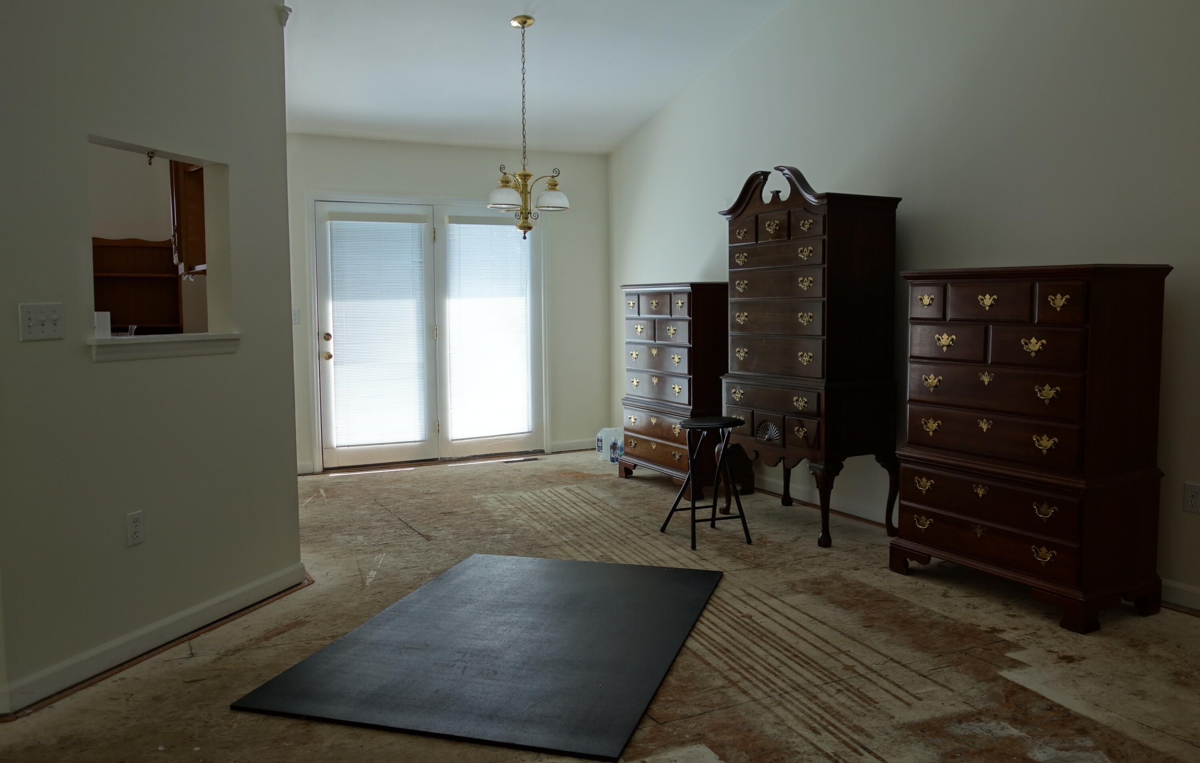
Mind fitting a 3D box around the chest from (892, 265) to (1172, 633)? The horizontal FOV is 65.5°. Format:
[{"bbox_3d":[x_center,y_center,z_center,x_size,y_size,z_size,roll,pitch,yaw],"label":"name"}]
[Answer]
[{"bbox_3d":[1.785,0.216,3.960,0.492,1.366,0.960,-3,5,-29],"label":"chest"}]

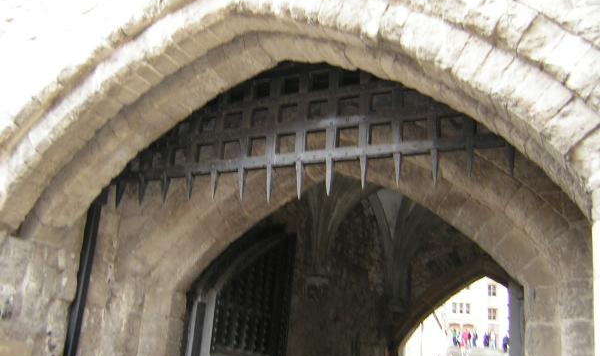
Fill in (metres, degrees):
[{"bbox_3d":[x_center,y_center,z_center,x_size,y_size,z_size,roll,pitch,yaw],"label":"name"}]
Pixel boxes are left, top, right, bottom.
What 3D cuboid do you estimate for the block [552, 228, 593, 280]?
[{"bbox_3d":[2.261,0.646,5.153,0.300,0.410,0.290,-4,-17,27],"label":"block"}]

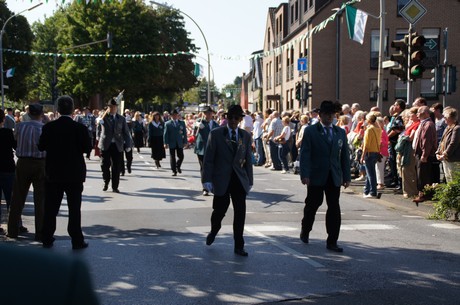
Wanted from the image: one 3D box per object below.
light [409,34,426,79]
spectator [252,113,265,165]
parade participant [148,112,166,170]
[{"bbox_3d":[4.014,-2.034,14.200,0.310,0.960,0.380,0,4,-5],"label":"light"},{"bbox_3d":[0.905,-0.406,20.700,0.380,1.690,0.450,2,4,30],"label":"spectator"},{"bbox_3d":[-2.186,-0.362,20.000,0.540,1.690,0.450,0,3,-13],"label":"parade participant"}]

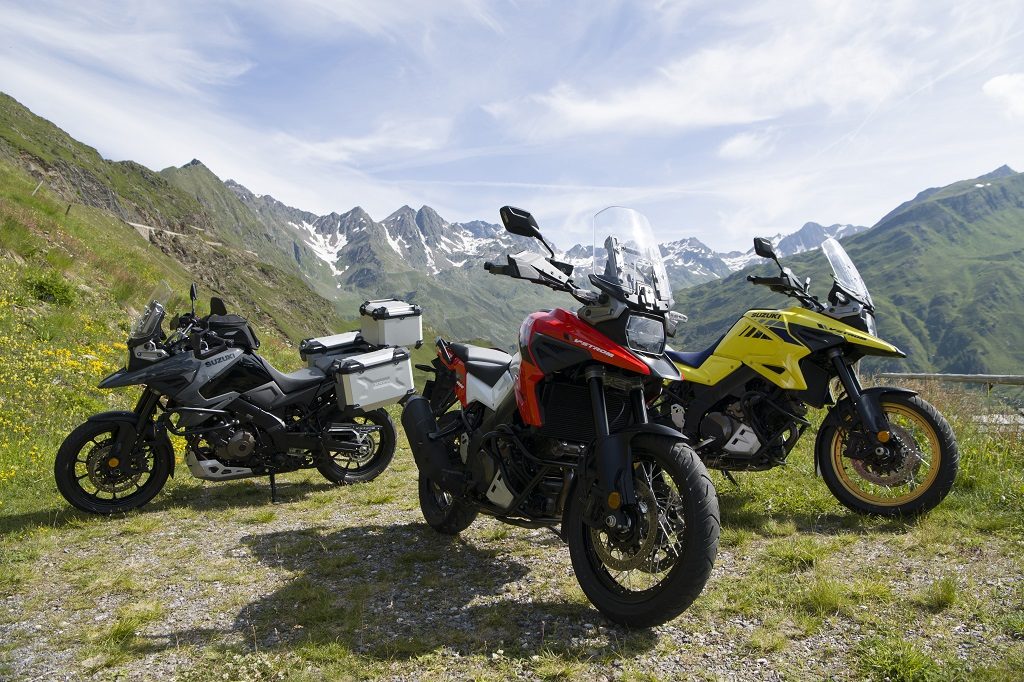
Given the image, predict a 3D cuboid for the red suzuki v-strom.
[{"bbox_3d":[0.114,0.226,3.379,0.930,1.521,2.275,12,-7,-27],"label":"red suzuki v-strom"}]

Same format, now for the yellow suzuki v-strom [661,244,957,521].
[{"bbox_3d":[1.315,0.173,4.478,2.275,1.521,0.930,-2,-14,41],"label":"yellow suzuki v-strom"}]

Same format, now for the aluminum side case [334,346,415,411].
[{"bbox_3d":[-0.948,0.279,5.226,0.504,0.391,0.250,-14,17,-30],"label":"aluminum side case"}]

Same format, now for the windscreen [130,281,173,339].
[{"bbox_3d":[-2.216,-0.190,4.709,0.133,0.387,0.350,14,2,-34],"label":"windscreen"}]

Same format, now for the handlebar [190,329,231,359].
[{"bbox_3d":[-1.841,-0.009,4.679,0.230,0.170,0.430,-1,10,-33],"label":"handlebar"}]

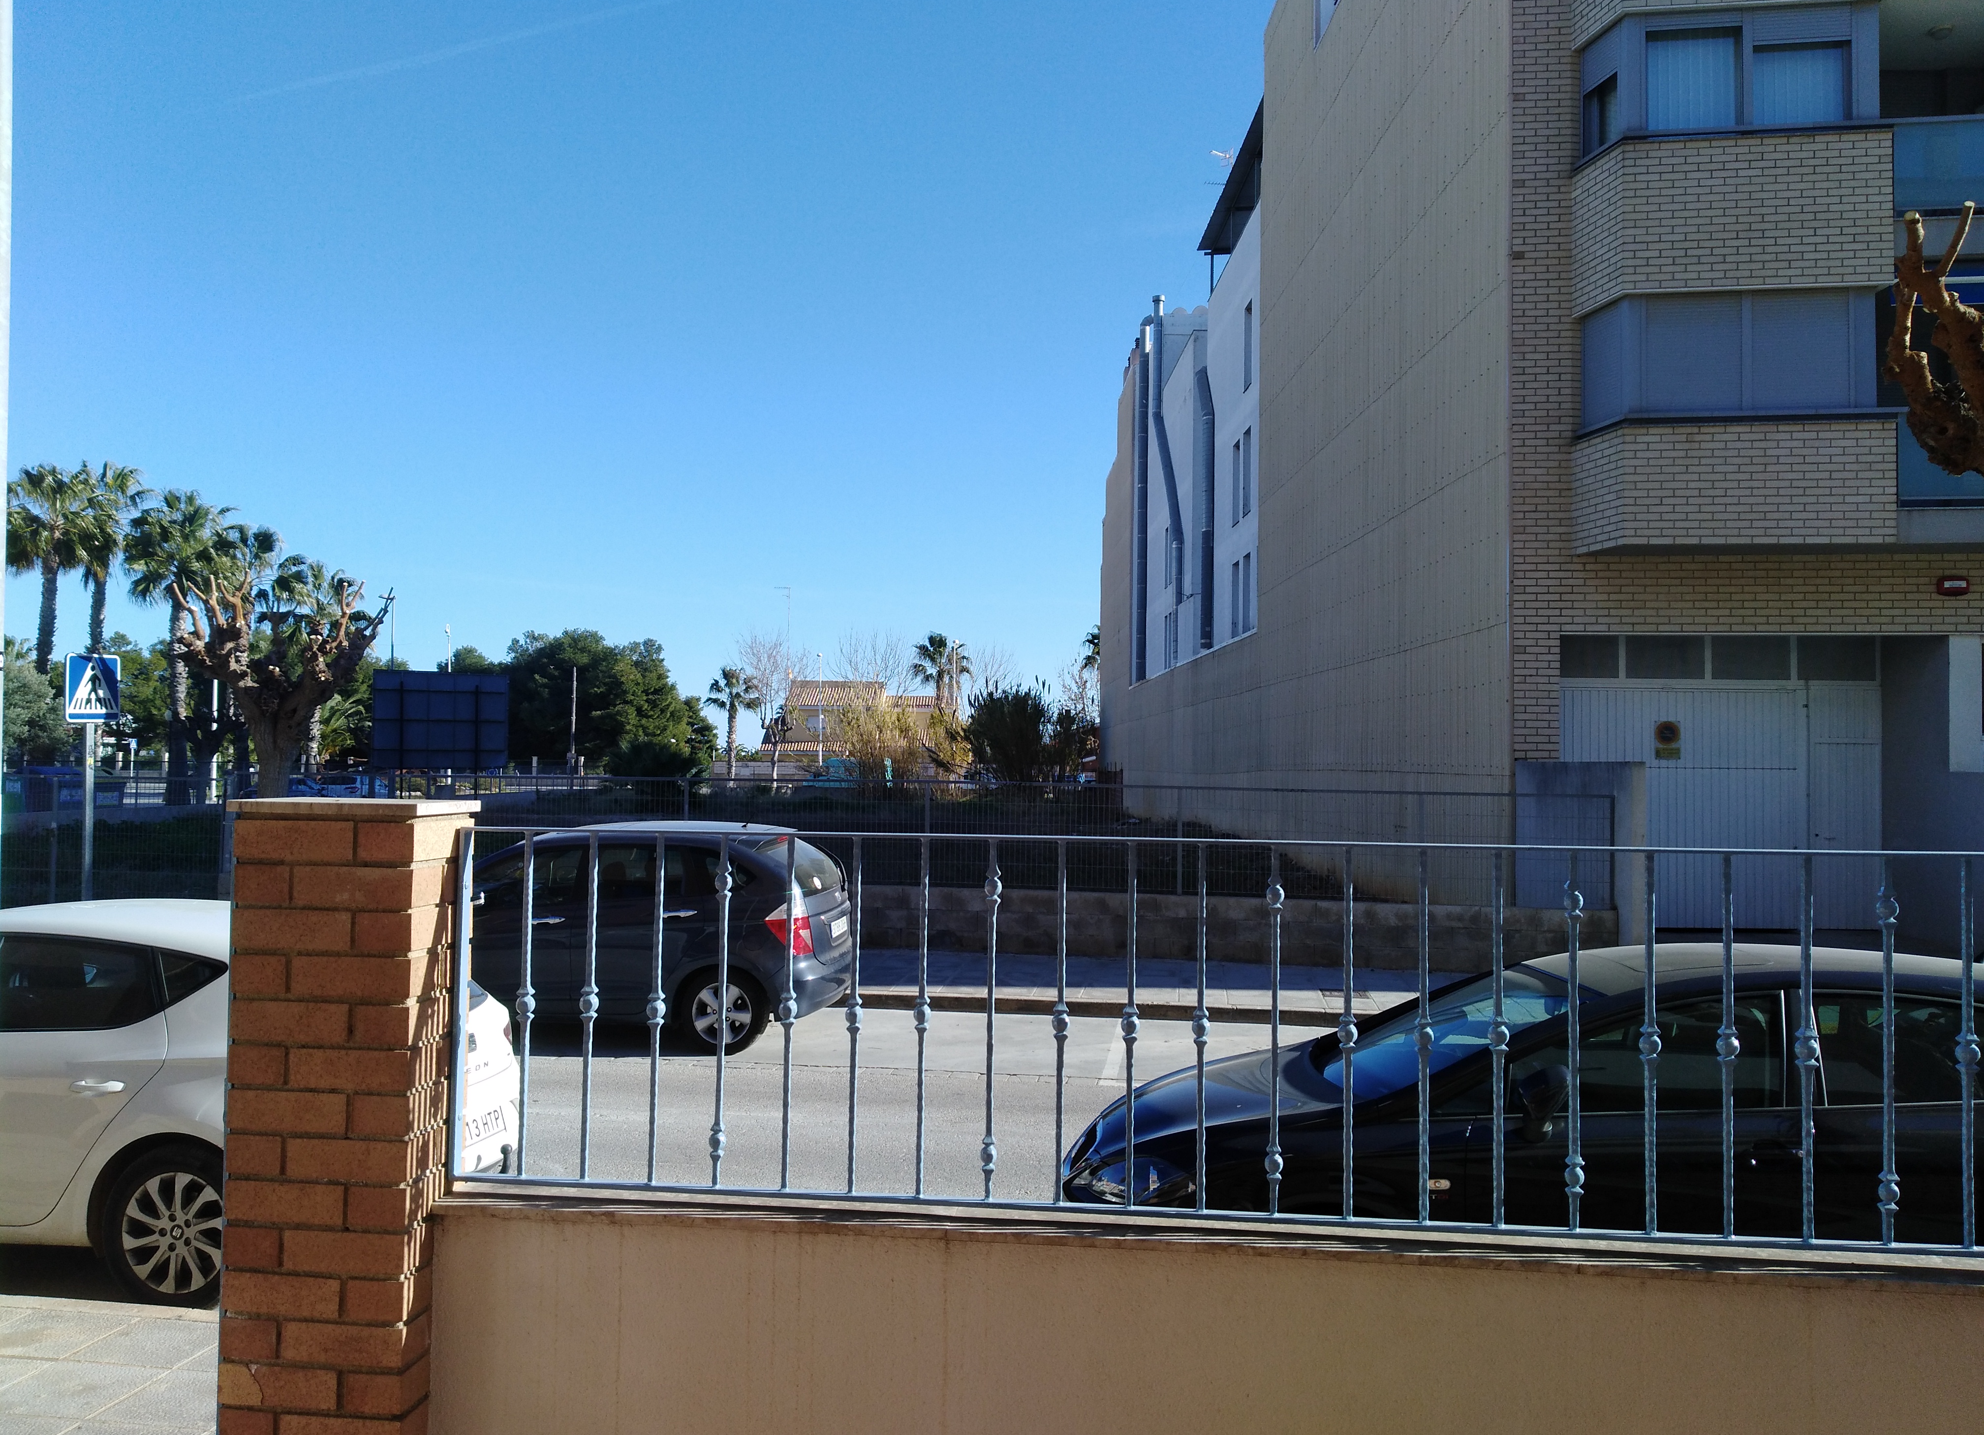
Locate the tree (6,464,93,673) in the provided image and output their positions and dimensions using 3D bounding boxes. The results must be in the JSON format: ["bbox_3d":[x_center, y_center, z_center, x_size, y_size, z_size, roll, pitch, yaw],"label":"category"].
[{"bbox_3d":[-29.111,-2.347,45.827,2.700,11.030,2.700,2,-2,-32],"label":"tree"}]

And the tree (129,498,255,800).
[{"bbox_3d":[-23.359,-1.701,42.848,3.300,9.680,3.300,2,-2,-29],"label":"tree"}]

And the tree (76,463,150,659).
[{"bbox_3d":[-28.427,-2.483,47.820,2.500,11.440,2.500,2,-2,-31],"label":"tree"}]

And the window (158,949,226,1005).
[{"bbox_3d":[-3.040,0.986,5.670,0.300,0.210,0.070,0,-2,6],"label":"window"}]

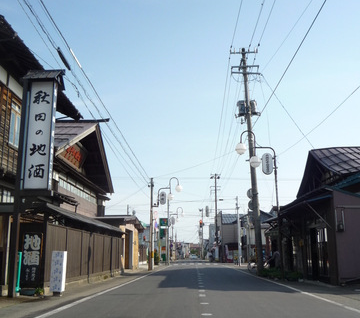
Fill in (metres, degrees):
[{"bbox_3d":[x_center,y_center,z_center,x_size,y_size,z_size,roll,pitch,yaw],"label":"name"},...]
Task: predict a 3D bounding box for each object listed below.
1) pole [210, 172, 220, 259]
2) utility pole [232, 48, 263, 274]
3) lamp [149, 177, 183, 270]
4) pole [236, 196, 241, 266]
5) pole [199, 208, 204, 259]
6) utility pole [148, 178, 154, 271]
[{"bbox_3d":[6.150,9.810,69.913,1.750,14.700,0.550,0,-13,2],"label":"pole"},{"bbox_3d":[4.130,-0.242,25.171,1.800,14.000,0.650,0,-13,2],"label":"utility pole"},{"bbox_3d":[-1.075,4.866,31.788,2.500,7.050,0.500,0,-13,2],"label":"lamp"},{"bbox_3d":[6.421,7.777,45.511,0.360,7.600,0.320,0,-13,2],"label":"pole"},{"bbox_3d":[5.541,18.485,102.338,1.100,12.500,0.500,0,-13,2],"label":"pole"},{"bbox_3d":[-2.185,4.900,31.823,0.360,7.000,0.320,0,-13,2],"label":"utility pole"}]

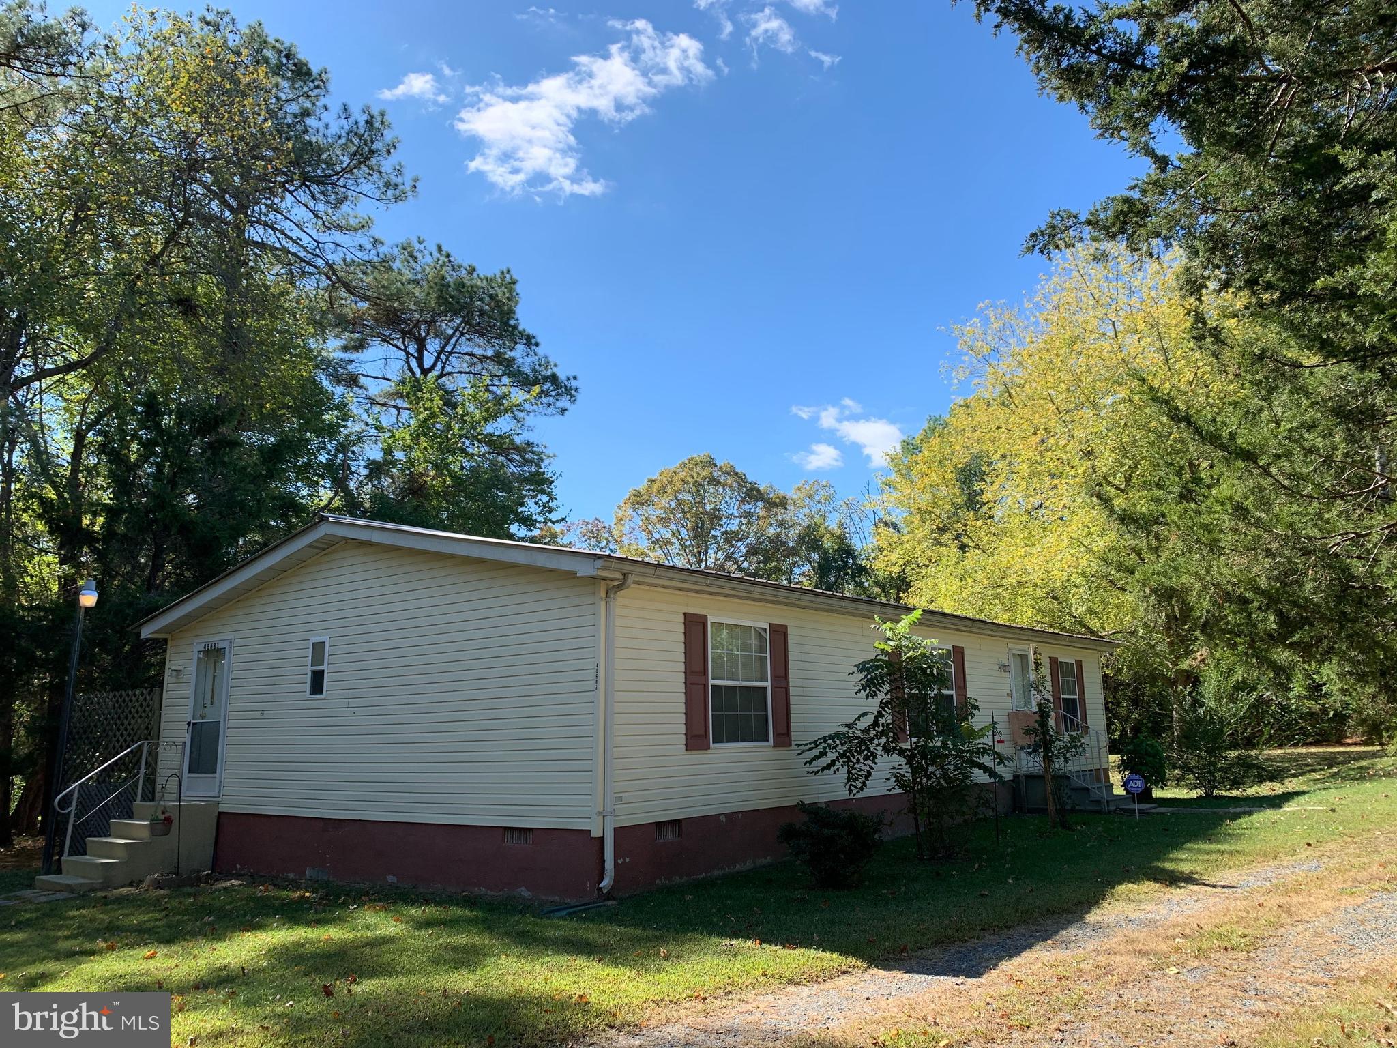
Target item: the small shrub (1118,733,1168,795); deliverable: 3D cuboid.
[{"bbox_3d":[8.155,4.490,19.416,0.929,1.220,0.929,-6,-12,22],"label":"small shrub"}]

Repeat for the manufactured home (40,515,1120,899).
[{"bbox_3d":[0.513,2.988,17.826,9.050,4.130,16.400,-10,-14,36],"label":"manufactured home"}]

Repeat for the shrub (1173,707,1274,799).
[{"bbox_3d":[9.730,4.312,19.830,1.815,1.649,1.815,-7,-12,25],"label":"shrub"}]

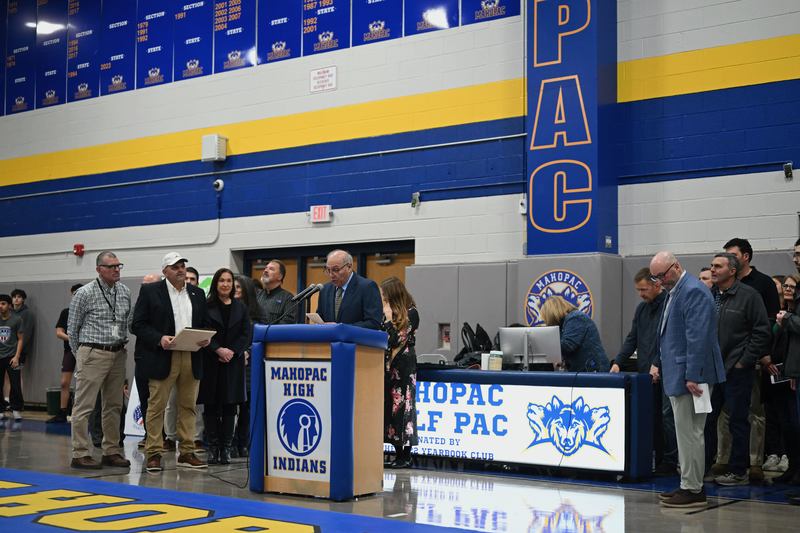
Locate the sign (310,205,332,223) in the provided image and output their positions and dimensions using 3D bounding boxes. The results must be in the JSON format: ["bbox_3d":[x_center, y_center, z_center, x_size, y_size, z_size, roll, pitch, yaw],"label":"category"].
[{"bbox_3d":[-0.937,-0.626,13.250,0.300,0.190,0.055,-2,-4,37],"label":"sign"}]

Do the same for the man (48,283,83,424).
[{"bbox_3d":[-4.327,1.141,14.601,0.550,1.790,0.380,-3,-4,43],"label":"man"}]

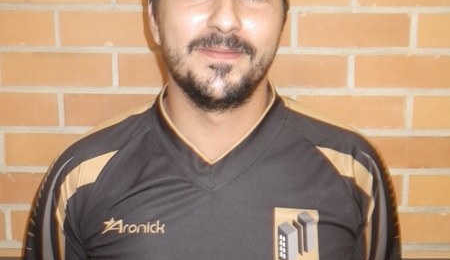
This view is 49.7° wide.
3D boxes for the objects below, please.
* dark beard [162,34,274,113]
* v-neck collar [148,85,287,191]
[{"bbox_3d":[-0.008,-0.065,0.565,0.130,0.087,0.082,3,7,-7],"label":"dark beard"},{"bbox_3d":[-0.010,0.000,0.672,0.187,0.140,0.145,0,9,-2],"label":"v-neck collar"}]

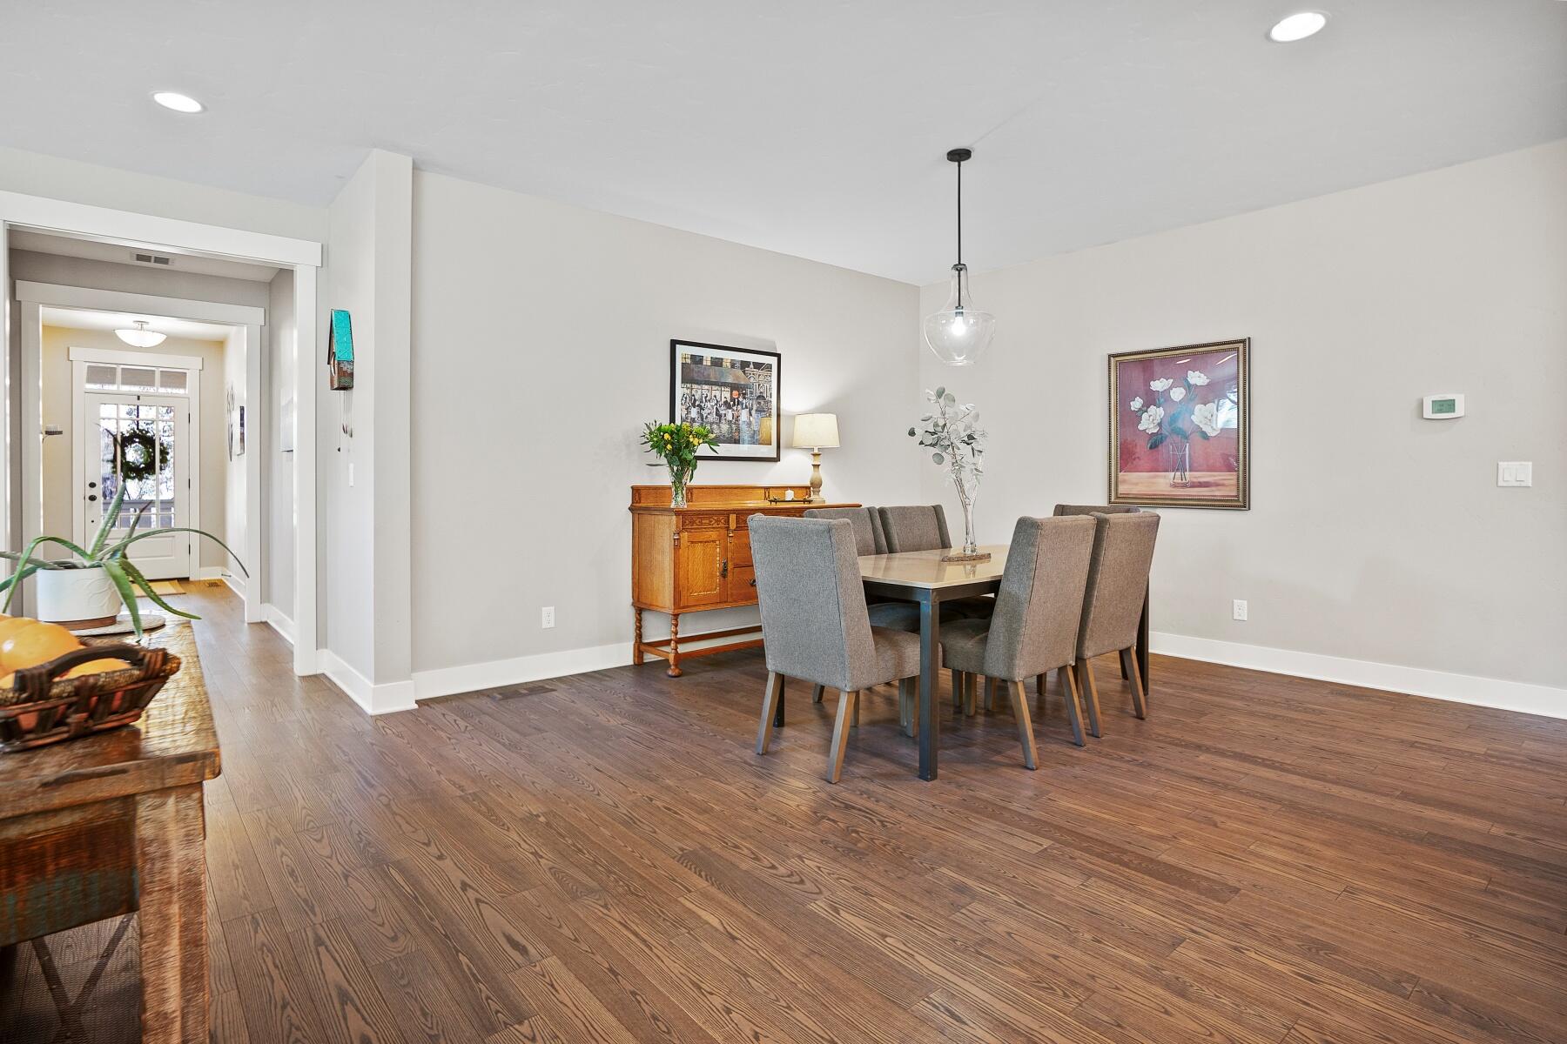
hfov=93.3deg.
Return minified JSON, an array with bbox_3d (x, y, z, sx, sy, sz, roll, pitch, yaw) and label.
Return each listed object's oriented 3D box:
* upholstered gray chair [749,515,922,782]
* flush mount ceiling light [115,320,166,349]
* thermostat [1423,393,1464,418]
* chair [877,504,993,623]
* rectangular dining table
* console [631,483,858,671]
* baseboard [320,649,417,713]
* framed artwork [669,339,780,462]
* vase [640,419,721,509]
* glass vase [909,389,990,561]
[{"bbox_3d":[0.255,0.465,3.080,0.640,0.985,0.475,-2,3,-42],"label":"upholstered gray chair"},{"bbox_3d":[-6.556,-1.912,7.550,0.390,0.270,0.390,-2,2,-38],"label":"flush mount ceiling light"},{"bbox_3d":[3.363,-0.589,3.767,0.030,0.118,0.152,-2,3,-42],"label":"thermostat"},{"bbox_3d":[0.925,0.405,4.100,0.475,0.985,0.640,-2,3,-42],"label":"chair"},{"bbox_3d":[0.983,0.587,3.793,1.870,0.755,0.900,-3,4,-40],"label":"rectangular dining table"},{"bbox_3d":[-0.190,0.329,4.983,1.570,1.140,0.450,-2,4,-38],"label":"console"},{"bbox_3d":[-2.354,0.871,4.171,0.242,0.145,1.136,-3,4,-41],"label":"baseboard"},{"bbox_3d":[-0.362,-0.807,5.066,0.889,0.770,0.030,-2,4,-37],"label":"framed artwork"},{"bbox_3d":[-0.643,-0.356,4.556,0.460,0.536,0.430,0,3,0],"label":"vase"},{"bbox_3d":[0.899,-0.268,4.031,0.420,0.925,0.380,-3,4,-41],"label":"glass vase"}]

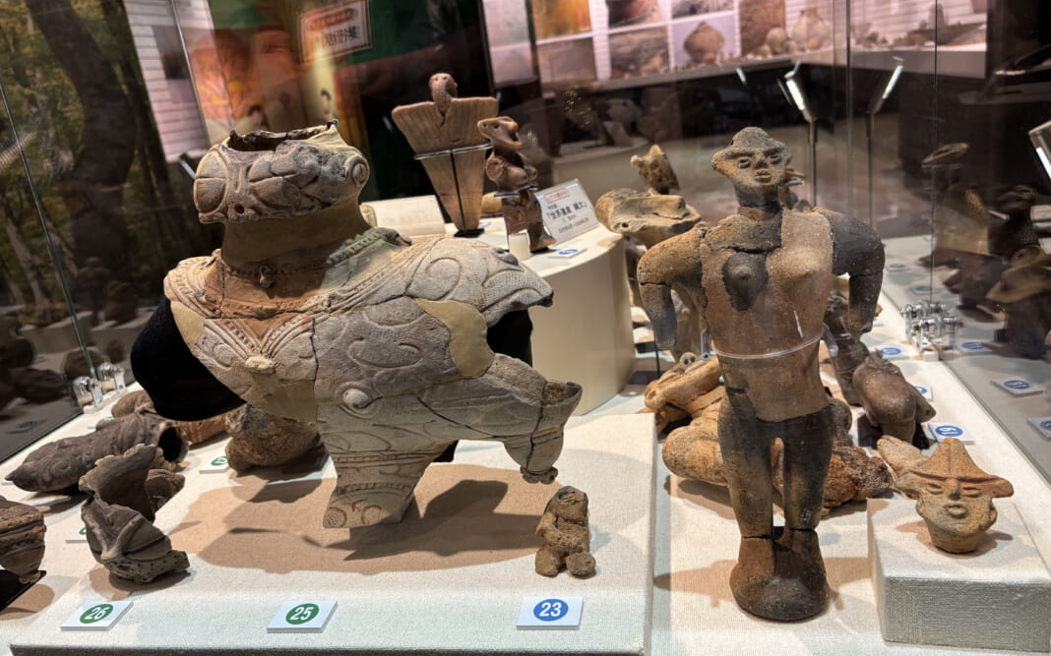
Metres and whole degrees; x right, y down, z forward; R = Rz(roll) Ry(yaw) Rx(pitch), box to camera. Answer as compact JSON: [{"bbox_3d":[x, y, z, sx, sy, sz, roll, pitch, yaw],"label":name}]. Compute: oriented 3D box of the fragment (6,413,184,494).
[{"bbox_3d":[-0.475,0.137,0.880,0.194,0.065,0.061,-9,20,-2],"label":"fragment"}]

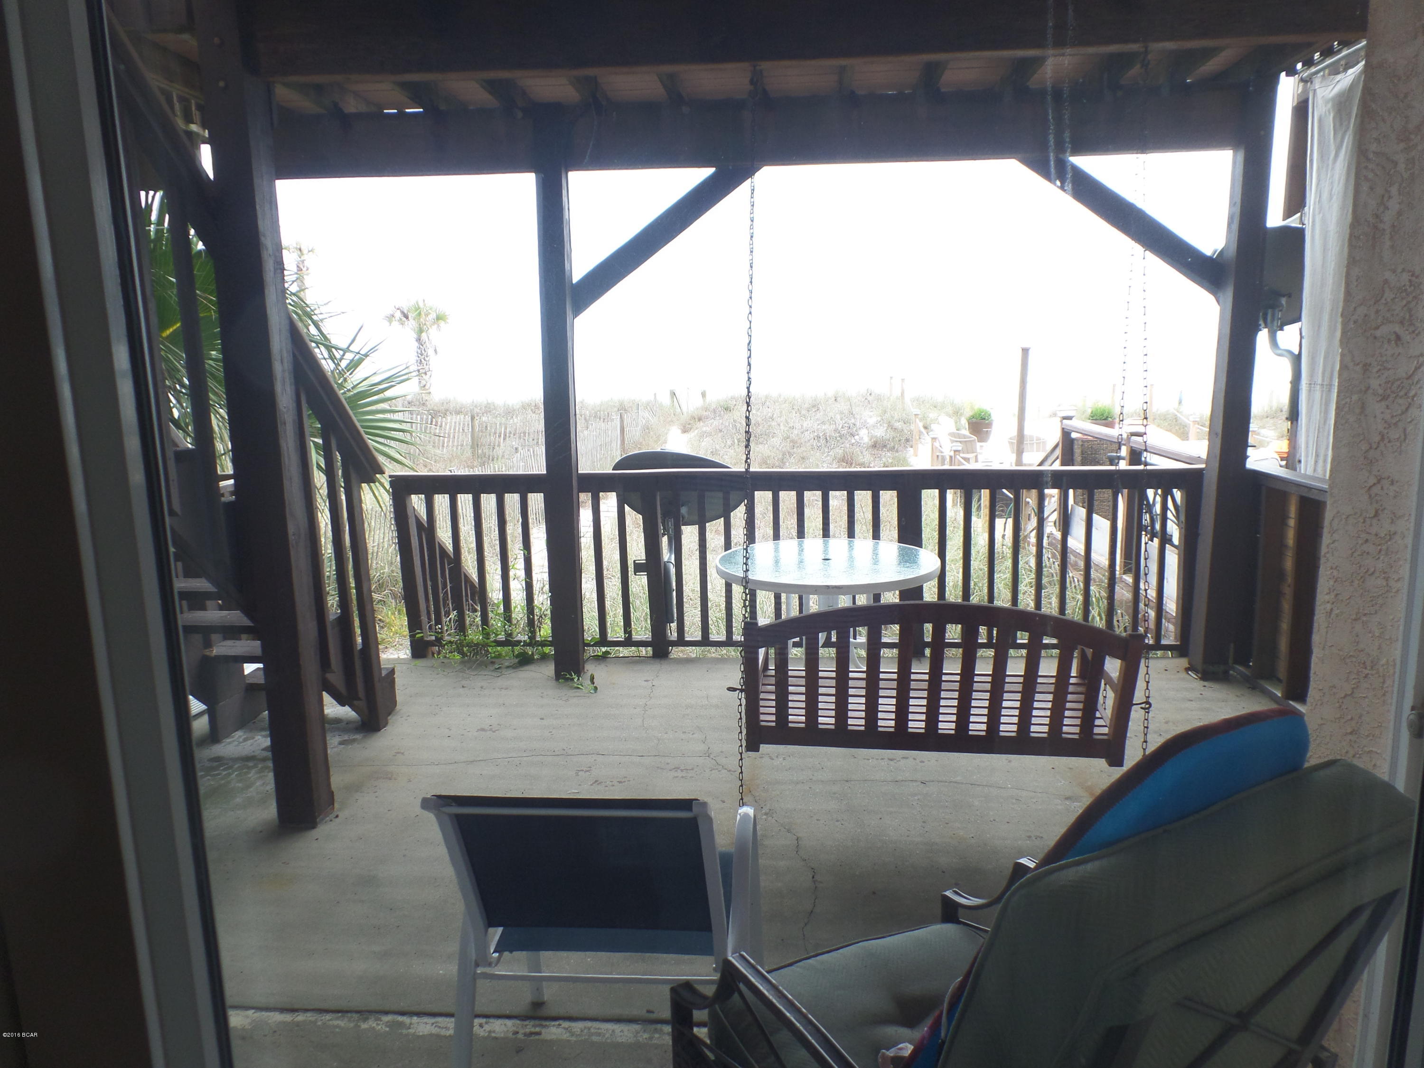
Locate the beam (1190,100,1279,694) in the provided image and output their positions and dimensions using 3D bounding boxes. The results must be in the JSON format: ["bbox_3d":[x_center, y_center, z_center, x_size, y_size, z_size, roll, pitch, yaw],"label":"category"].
[{"bbox_3d":[2.653,-0.695,4.831,0.140,2.950,0.140,0,10,4],"label":"beam"}]

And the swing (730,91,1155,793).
[{"bbox_3d":[0.769,-0.390,3.268,1.360,2.290,0.620,1,10,9],"label":"swing"}]

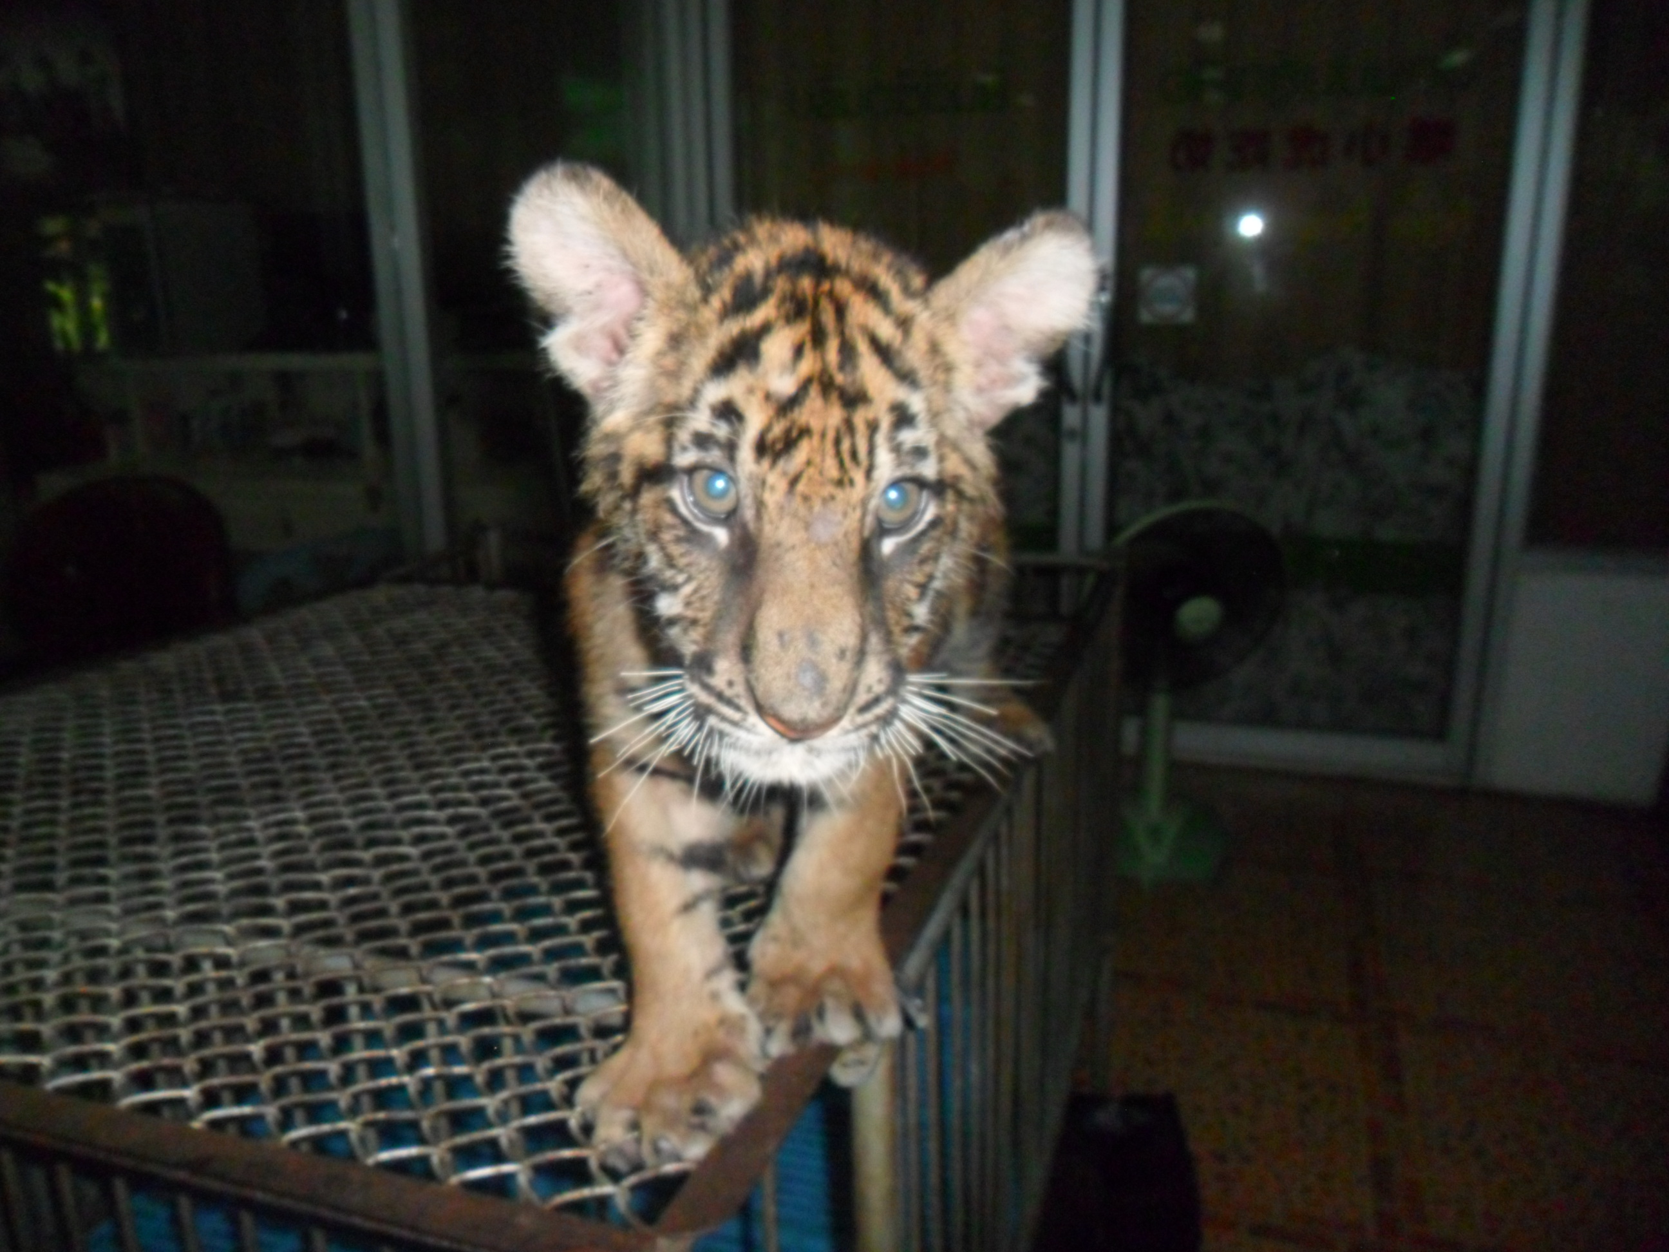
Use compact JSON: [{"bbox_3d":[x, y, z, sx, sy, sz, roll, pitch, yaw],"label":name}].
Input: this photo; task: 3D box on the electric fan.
[{"bbox_3d":[0.731,0.127,2.851,0.430,0.835,0.360,-3,16,-6],"label":"electric fan"}]

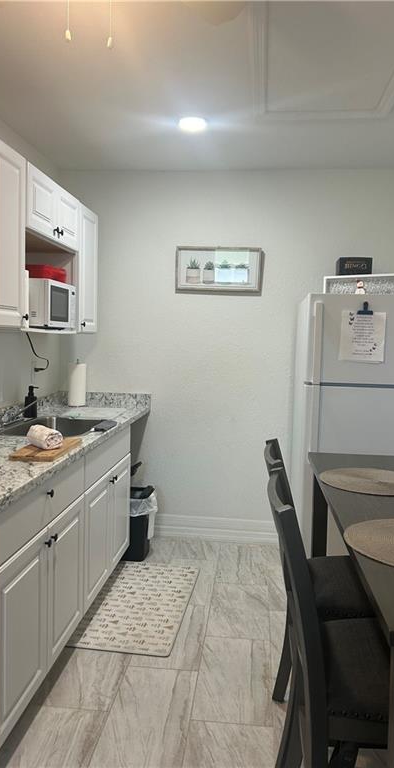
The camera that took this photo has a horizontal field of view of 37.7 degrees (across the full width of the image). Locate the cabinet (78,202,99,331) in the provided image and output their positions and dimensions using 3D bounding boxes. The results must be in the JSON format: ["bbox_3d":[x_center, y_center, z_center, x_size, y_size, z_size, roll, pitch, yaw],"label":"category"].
[{"bbox_3d":[-0.835,-0.711,3.615,0.325,0.757,0.390,2,4,6],"label":"cabinet"}]

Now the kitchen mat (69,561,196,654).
[{"bbox_3d":[-0.304,1.155,3.078,0.510,0.010,1.010,2,4,8],"label":"kitchen mat"}]

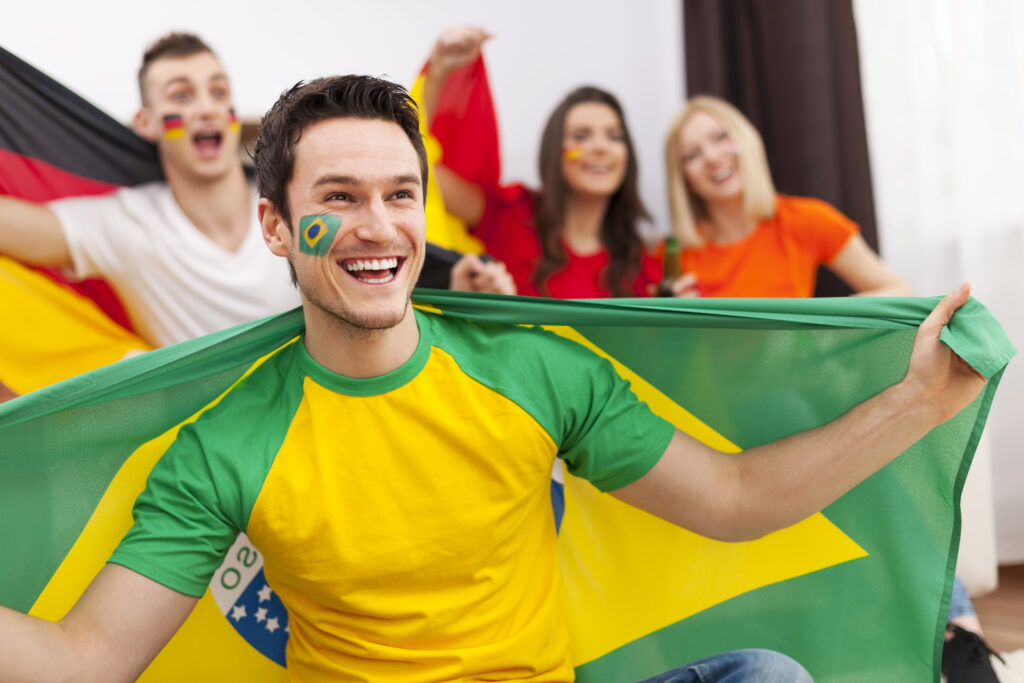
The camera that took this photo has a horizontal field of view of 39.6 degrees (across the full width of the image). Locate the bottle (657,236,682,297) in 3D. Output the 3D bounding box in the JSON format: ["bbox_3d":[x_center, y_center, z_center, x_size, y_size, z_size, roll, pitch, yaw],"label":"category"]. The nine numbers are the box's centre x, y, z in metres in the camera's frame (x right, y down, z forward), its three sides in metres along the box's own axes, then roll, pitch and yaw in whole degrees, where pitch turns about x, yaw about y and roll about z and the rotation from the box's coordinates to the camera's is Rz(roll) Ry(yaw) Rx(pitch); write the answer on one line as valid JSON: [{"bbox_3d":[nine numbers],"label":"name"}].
[{"bbox_3d":[0.307,-0.085,2.740,0.063,0.240,0.063,-1,1,0],"label":"bottle"}]

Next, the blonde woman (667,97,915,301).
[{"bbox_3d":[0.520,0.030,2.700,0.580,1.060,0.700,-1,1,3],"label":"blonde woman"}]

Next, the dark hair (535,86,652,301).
[{"bbox_3d":[0.160,-0.295,2.840,0.235,0.430,0.230,-1,1,-5],"label":"dark hair"}]

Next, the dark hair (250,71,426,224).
[{"bbox_3d":[-0.172,-0.177,1.430,0.170,0.175,0.205,-1,1,-27],"label":"dark hair"}]

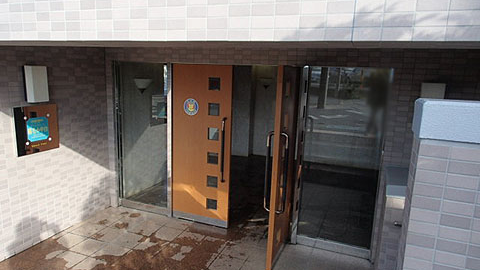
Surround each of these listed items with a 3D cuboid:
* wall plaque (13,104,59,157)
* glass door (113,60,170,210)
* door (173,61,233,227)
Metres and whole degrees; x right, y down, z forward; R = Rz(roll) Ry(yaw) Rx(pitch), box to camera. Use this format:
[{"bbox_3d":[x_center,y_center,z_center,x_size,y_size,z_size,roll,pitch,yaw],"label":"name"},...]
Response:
[{"bbox_3d":[-2.127,-0.059,3.676,0.025,0.503,0.499,6,11,21],"label":"wall plaque"},{"bbox_3d":[-1.271,0.011,4.604,0.770,1.892,0.040,6,11,21],"label":"glass door"},{"bbox_3d":[-0.467,0.143,4.272,0.784,1.973,0.055,6,11,21],"label":"door"}]

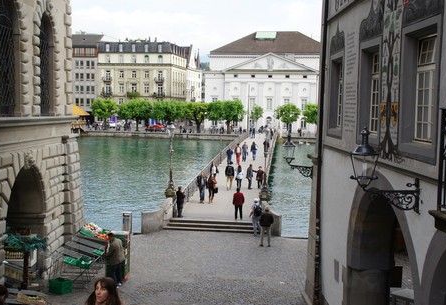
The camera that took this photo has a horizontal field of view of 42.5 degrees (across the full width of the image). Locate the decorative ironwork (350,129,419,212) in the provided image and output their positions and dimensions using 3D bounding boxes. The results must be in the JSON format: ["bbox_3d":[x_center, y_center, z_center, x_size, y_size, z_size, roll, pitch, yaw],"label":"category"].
[{"bbox_3d":[3.035,0.336,10.765,1.280,1.600,0.500,1,5,-2],"label":"decorative ironwork"}]

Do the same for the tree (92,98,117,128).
[{"bbox_3d":[-25.290,-8.216,122.500,5.550,6.620,5.500,1,5,6],"label":"tree"}]

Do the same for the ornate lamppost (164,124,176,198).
[{"bbox_3d":[-2.568,0.426,28.642,0.530,3.850,0.530,1,5,6],"label":"ornate lamppost"}]

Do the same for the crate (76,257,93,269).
[{"bbox_3d":[-4.771,3.805,19.800,0.450,0.260,0.360,4,21,37],"label":"crate"}]

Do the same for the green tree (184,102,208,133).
[{"bbox_3d":[-4.440,-5.755,96.792,4.500,5.170,4.500,1,5,5],"label":"green tree"}]

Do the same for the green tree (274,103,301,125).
[{"bbox_3d":[10.684,-5.350,93.787,4.400,5.300,4.400,1,5,5],"label":"green tree"}]

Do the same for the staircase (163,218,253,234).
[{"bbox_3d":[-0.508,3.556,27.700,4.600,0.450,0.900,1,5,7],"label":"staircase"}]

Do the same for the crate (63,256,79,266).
[{"bbox_3d":[-5.286,3.798,20.000,0.480,0.220,0.360,4,21,37],"label":"crate"}]

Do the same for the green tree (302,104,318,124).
[{"bbox_3d":[15.026,-5.275,93.284,4.400,5.360,4.400,1,5,5],"label":"green tree"}]

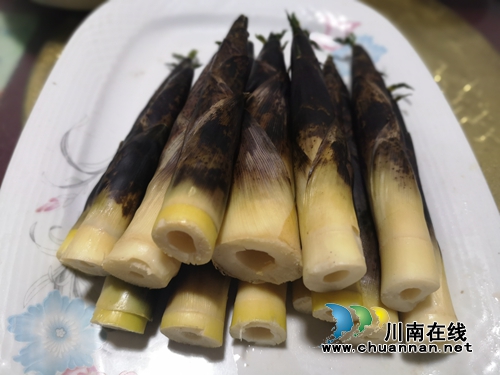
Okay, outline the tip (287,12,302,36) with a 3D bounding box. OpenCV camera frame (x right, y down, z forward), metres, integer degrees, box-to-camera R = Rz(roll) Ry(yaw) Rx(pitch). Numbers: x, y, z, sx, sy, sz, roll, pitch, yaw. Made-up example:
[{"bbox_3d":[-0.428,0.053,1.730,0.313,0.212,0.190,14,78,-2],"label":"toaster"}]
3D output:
[{"bbox_3d":[0.035,-0.128,0.305,0.010,0.010,0.030,0,44,0],"label":"tip"}]

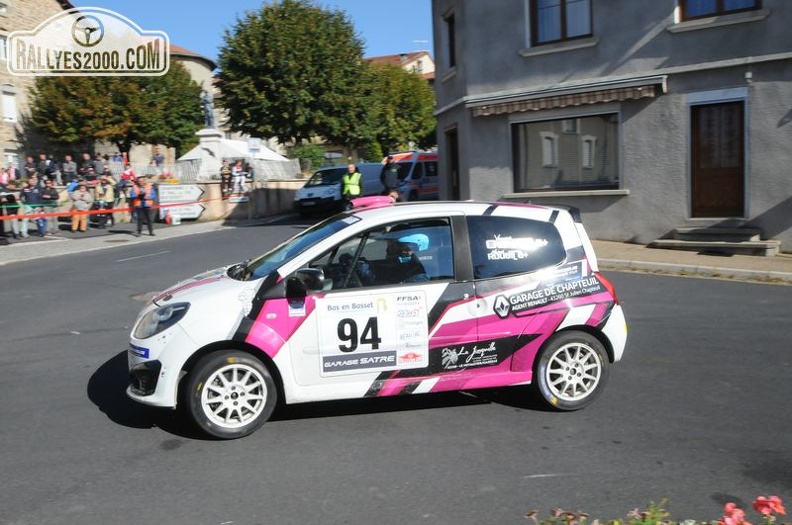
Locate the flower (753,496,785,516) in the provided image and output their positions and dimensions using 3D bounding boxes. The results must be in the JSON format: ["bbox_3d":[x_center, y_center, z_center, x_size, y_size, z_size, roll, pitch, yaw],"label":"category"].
[{"bbox_3d":[0.911,0.595,1.500,0.080,0.045,0.060,2,8,31],"label":"flower"}]

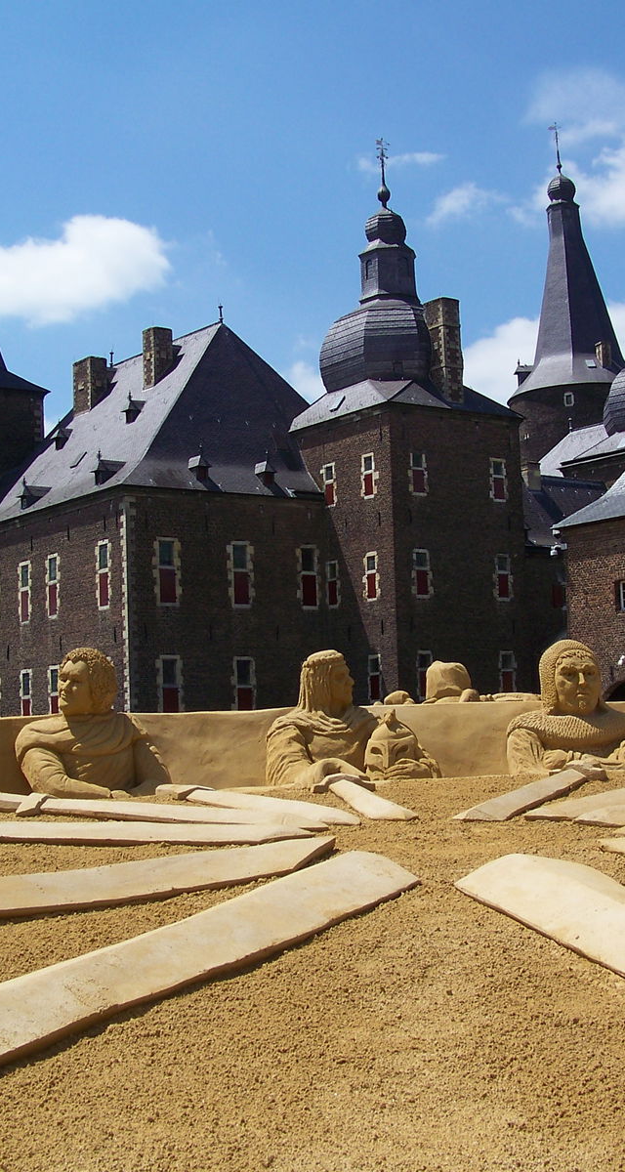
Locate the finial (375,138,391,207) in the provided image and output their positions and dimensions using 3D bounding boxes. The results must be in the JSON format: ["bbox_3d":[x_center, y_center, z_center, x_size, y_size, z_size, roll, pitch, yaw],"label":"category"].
[{"bbox_3d":[2.984,-17.367,68.134,0.660,2.935,0.500,1,-7,-30],"label":"finial"}]

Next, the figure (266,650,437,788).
[{"bbox_3d":[0.249,0.831,10.200,1.050,0.860,0.680,-1,-6,-9],"label":"figure"}]

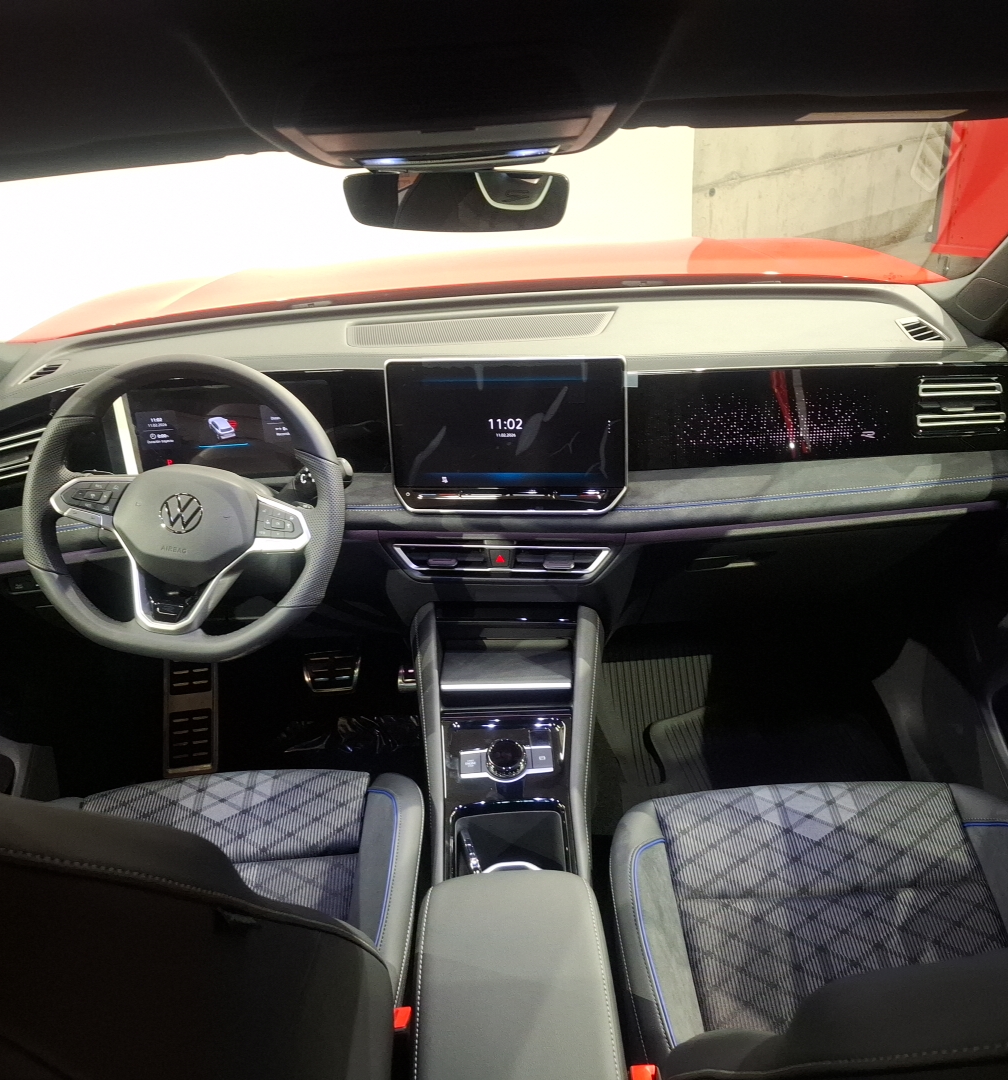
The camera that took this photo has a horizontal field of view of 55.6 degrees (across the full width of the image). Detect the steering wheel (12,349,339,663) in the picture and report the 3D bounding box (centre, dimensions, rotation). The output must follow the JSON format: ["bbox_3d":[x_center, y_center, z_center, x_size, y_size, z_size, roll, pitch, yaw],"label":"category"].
[{"bbox_3d":[-0.366,-0.035,1.127,0.372,0.358,0.090,5,0,-2],"label":"steering wheel"}]

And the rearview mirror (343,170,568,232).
[{"bbox_3d":[-0.049,-0.368,1.036,0.243,0.067,0.040,4,23,11],"label":"rearview mirror"}]

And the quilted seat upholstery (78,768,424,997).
[{"bbox_3d":[-0.335,0.453,1.030,0.500,0.170,0.490,-4,28,0],"label":"quilted seat upholstery"}]

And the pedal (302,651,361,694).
[{"bbox_3d":[-0.294,0.227,1.640,0.098,0.073,0.035,-4,-12,0],"label":"pedal"}]

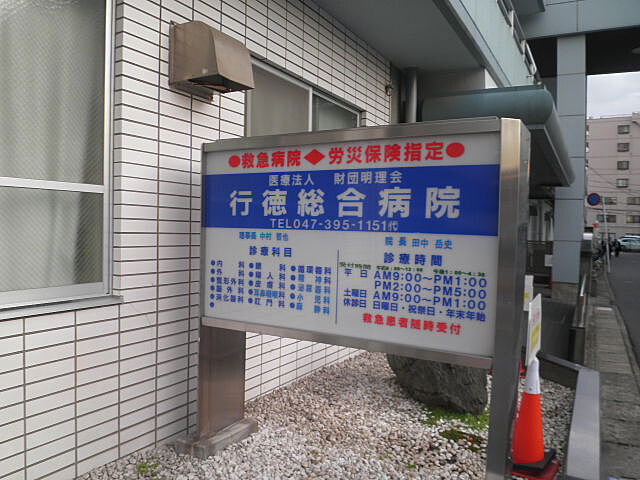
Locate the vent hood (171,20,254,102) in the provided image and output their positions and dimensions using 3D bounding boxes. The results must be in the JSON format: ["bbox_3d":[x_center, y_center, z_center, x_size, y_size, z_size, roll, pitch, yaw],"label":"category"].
[{"bbox_3d":[-0.612,-1.059,2.767,0.388,0.362,0.311,2,1,31],"label":"vent hood"}]

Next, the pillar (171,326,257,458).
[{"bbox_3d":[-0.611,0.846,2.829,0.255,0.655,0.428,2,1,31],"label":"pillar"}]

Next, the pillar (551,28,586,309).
[{"bbox_3d":[5.517,-1.560,10.656,0.570,5.733,0.580,2,1,28],"label":"pillar"}]

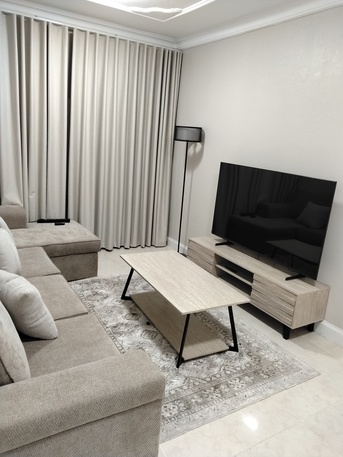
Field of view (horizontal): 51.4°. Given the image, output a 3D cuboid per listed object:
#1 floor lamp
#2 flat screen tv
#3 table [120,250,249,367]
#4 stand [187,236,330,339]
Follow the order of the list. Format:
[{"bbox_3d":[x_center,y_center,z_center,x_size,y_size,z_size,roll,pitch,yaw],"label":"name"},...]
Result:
[{"bbox_3d":[0.161,-0.420,4.564,0.320,1.695,0.320,4,15,-1],"label":"floor lamp"},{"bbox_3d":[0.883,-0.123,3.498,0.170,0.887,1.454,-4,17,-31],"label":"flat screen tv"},{"bbox_3d":[0.038,0.612,3.072,0.583,0.452,1.196,-3,17,-28],"label":"table"},{"bbox_3d":[0.765,0.524,3.651,0.404,0.440,1.582,-4,17,-31],"label":"stand"}]

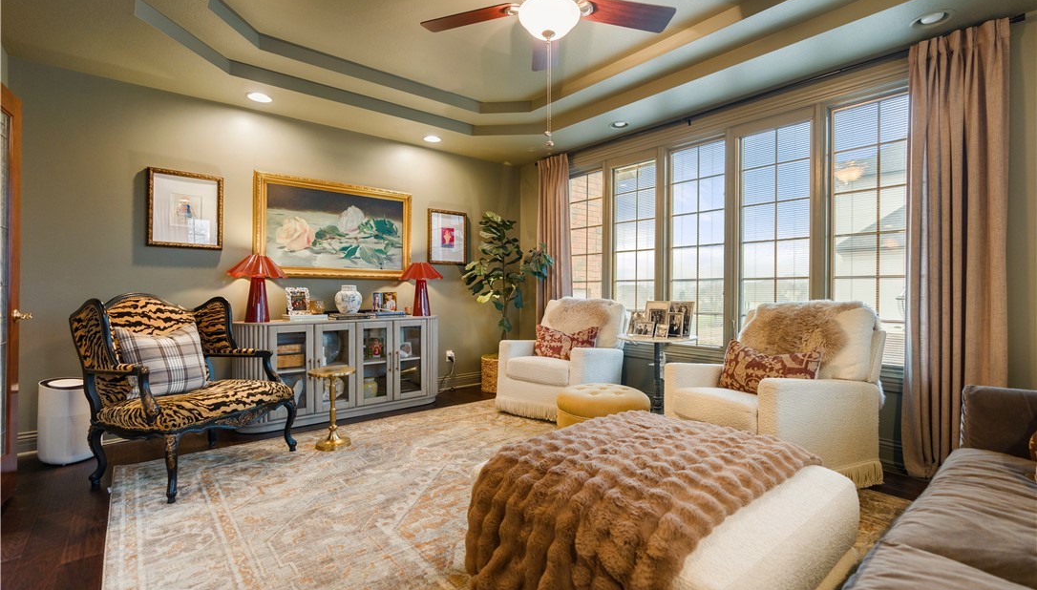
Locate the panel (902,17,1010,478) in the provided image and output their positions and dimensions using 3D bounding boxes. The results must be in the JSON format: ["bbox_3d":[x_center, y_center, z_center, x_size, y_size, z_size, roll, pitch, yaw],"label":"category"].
[{"bbox_3d":[2.354,-0.179,2.500,0.130,2.420,0.390,-1,2,-39],"label":"panel"}]

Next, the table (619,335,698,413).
[{"bbox_3d":[1.018,0.658,3.378,0.560,0.690,0.560,0,1,-39],"label":"table"}]

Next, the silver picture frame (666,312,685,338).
[{"bbox_3d":[1.163,0.222,3.400,0.130,0.180,0.050,1,1,41],"label":"silver picture frame"}]

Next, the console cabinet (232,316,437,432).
[{"bbox_3d":[-1.480,0.613,3.996,1.720,0.815,0.440,-1,2,-39],"label":"console cabinet"}]

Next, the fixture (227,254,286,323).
[{"bbox_3d":[-1.965,-0.044,3.470,0.400,0.510,0.400,0,1,-39],"label":"fixture"}]

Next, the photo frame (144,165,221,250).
[{"bbox_3d":[-2.428,-0.615,3.372,0.452,0.556,0.035,0,1,-39],"label":"photo frame"}]

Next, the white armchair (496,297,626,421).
[{"bbox_3d":[0.414,0.547,4.089,0.840,0.970,0.880,1,2,37],"label":"white armchair"}]

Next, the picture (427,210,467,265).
[{"bbox_3d":[-0.731,-0.601,4.857,0.460,0.565,0.030,-1,2,-39],"label":"picture"}]

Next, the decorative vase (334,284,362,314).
[{"bbox_3d":[-1.436,0.042,3.895,0.217,0.236,0.217,0,1,-39],"label":"decorative vase"}]

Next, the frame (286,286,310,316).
[{"bbox_3d":[-1.747,0.051,3.646,0.178,0.215,0.060,0,1,-39],"label":"frame"}]

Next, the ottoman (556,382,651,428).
[{"bbox_3d":[0.555,0.837,3.004,0.620,0.440,0.620,0,1,0],"label":"ottoman"}]

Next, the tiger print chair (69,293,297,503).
[{"bbox_3d":[-1.869,0.499,2.662,0.730,1.016,0.840,0,1,17],"label":"tiger print chair"}]

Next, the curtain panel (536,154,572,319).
[{"bbox_3d":[0.371,-0.228,4.934,0.120,2.420,0.490,-1,2,-39],"label":"curtain panel"}]

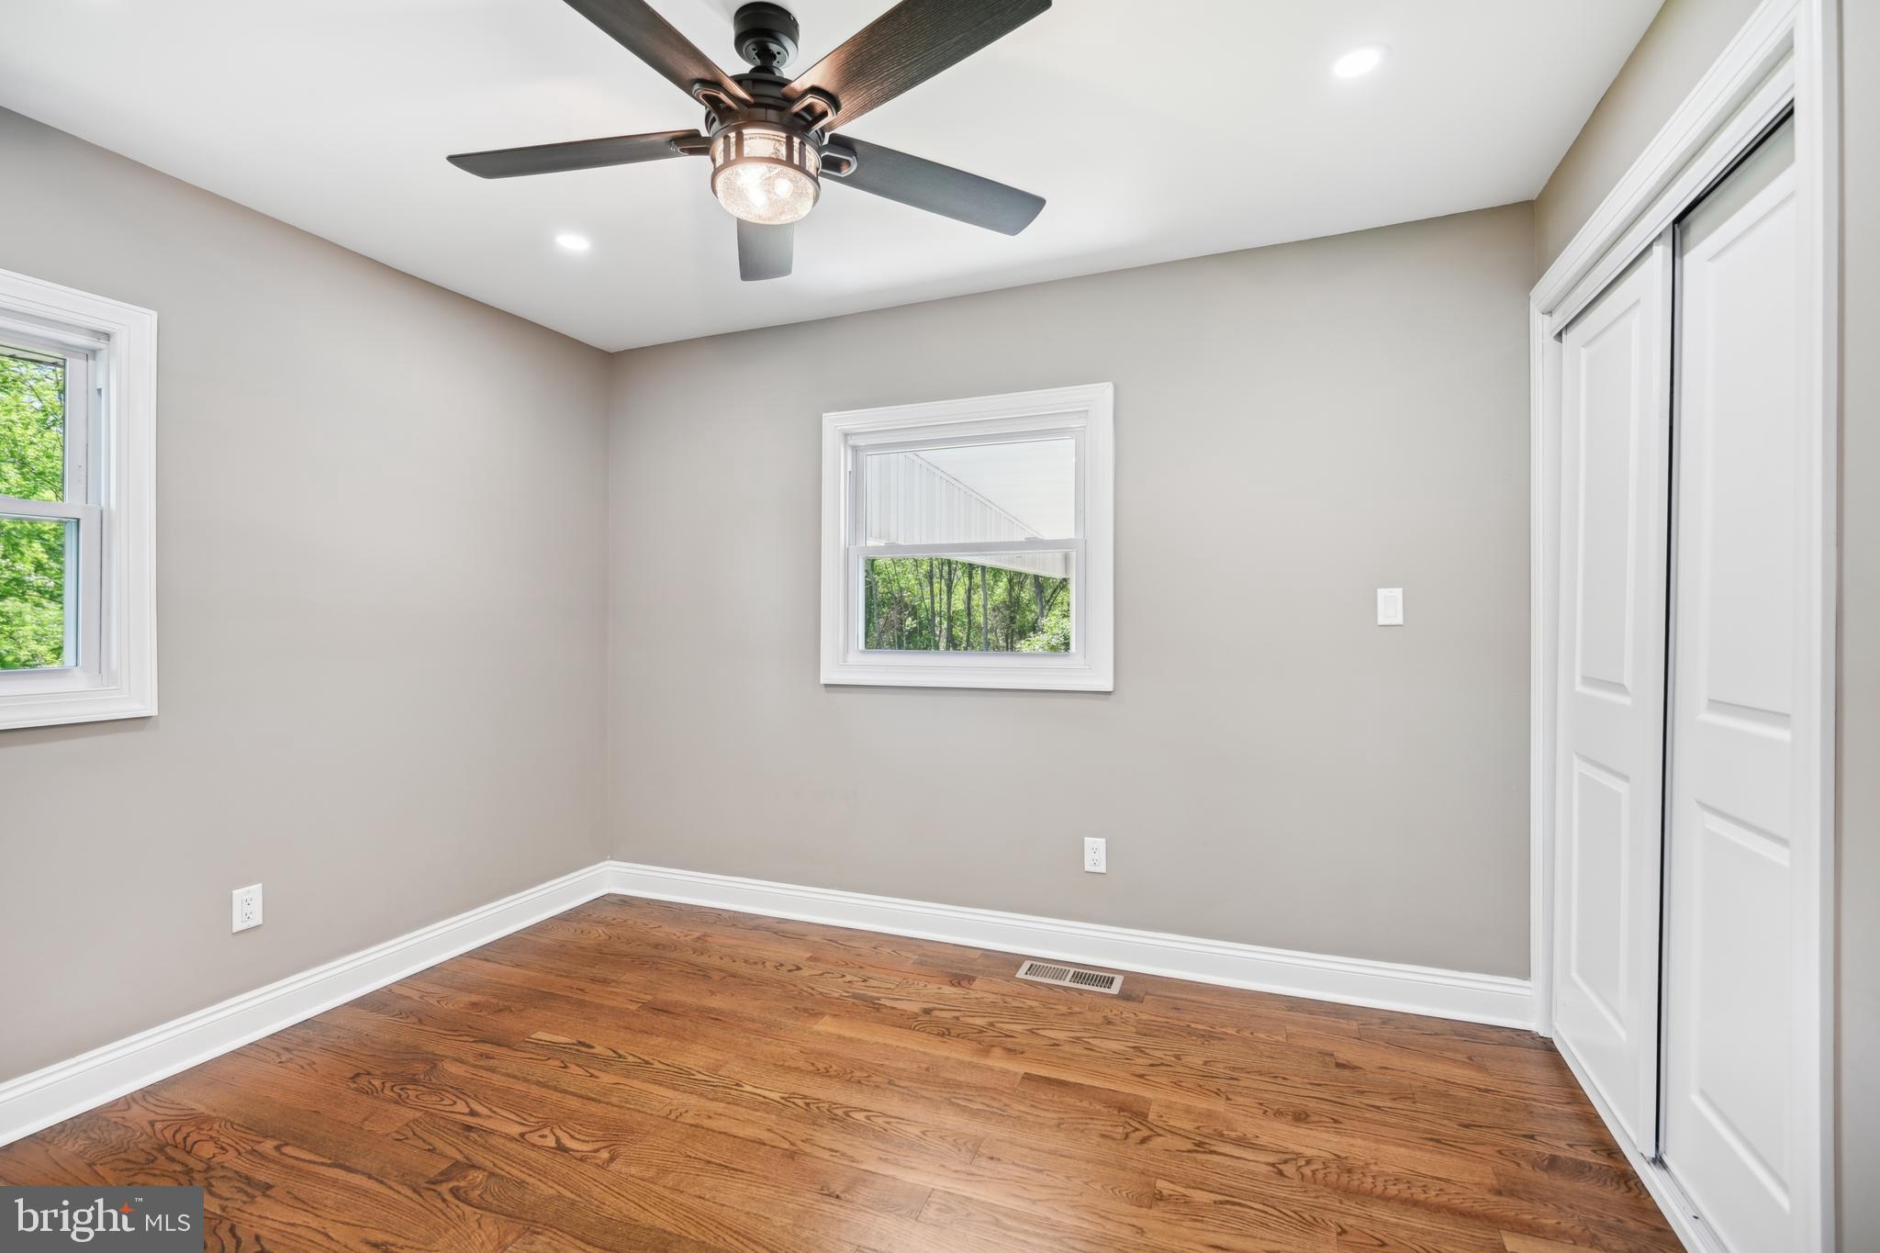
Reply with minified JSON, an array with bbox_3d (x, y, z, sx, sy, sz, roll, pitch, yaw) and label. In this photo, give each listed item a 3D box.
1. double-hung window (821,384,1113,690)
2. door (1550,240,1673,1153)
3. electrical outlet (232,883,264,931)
[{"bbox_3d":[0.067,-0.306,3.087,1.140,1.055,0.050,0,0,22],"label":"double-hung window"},{"bbox_3d":[1.656,0.164,2.080,0.036,1.960,0.615,0,0,22],"label":"door"},{"bbox_3d":[-1.980,0.807,2.393,0.010,0.119,0.075,0,0,22],"label":"electrical outlet"}]

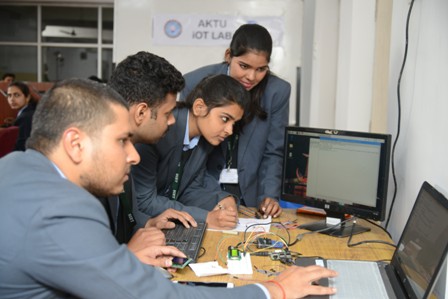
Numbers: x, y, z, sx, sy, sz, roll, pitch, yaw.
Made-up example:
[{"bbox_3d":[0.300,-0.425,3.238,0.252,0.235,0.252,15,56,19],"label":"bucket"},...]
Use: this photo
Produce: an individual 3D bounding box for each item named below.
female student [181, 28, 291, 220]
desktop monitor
[{"bbox_3d":[0.068,0.255,2.370,0.470,1.460,0.500,1,6,-9],"label":"female student"},{"bbox_3d":[0.376,0.100,2.030,0.180,0.345,0.440,-4,8,-42],"label":"desktop monitor"}]

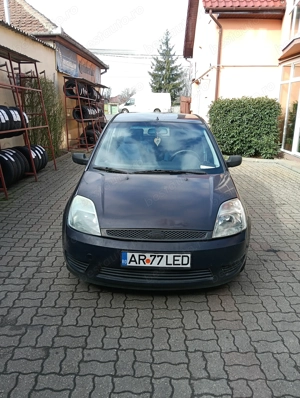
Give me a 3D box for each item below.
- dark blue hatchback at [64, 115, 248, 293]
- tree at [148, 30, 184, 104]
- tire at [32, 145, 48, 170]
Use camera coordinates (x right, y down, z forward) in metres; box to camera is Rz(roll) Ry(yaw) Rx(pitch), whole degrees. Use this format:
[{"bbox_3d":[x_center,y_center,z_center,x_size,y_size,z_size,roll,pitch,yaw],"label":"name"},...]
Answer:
[{"bbox_3d":[0.086,-0.358,4.106,1.740,1.460,3.920,1,17,1],"label":"dark blue hatchback"},{"bbox_3d":[2.251,-17.441,43.832,5.700,11.330,5.700,0,17,0],"label":"tree"},{"bbox_3d":[-2.776,-0.936,7.428,0.630,0.630,0.200,1,17,2],"label":"tire"}]

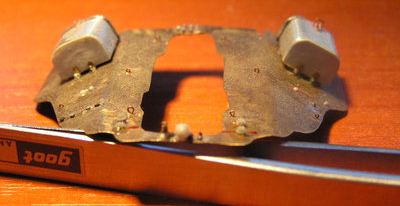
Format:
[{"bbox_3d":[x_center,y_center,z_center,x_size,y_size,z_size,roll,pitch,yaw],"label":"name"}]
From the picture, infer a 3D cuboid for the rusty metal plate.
[{"bbox_3d":[-0.002,-0.002,0.163,0.065,0.010,0.054,0,30,0],"label":"rusty metal plate"}]

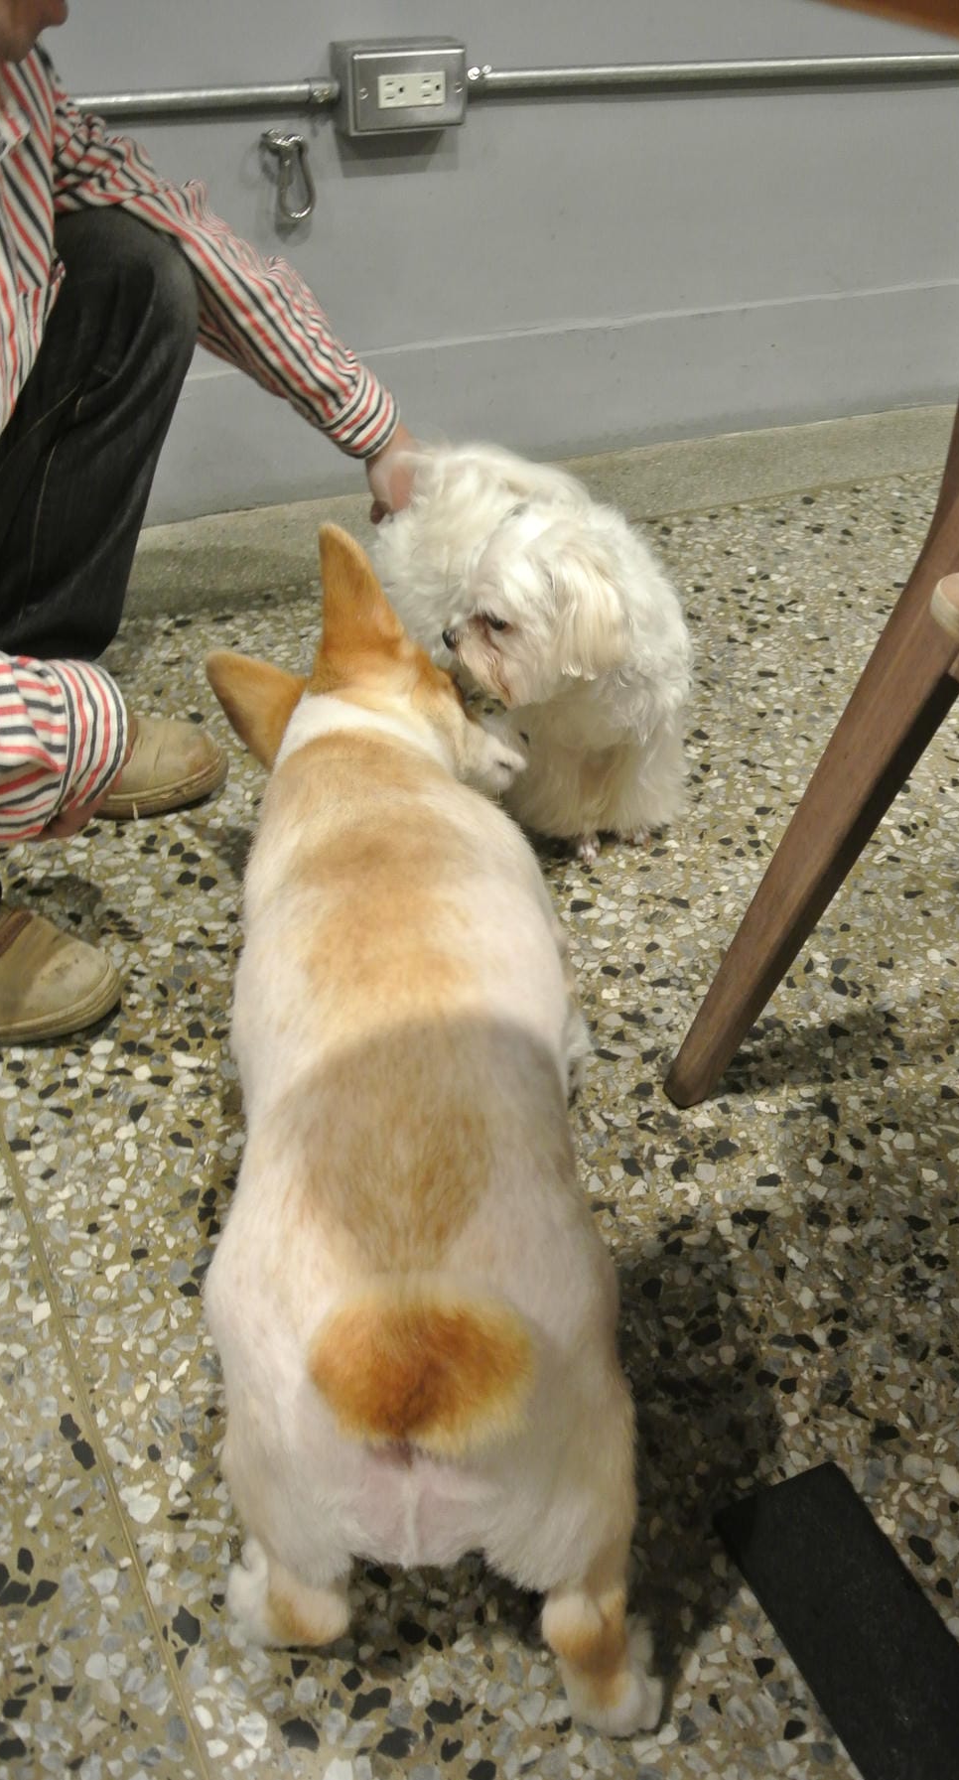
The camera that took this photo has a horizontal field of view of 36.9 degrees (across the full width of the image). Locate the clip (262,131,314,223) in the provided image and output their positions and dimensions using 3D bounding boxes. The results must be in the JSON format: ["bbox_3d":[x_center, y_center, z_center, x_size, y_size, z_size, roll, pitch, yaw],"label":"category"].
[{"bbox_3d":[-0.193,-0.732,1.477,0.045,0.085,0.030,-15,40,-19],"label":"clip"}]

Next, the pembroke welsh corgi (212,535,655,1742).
[{"bbox_3d":[-0.044,0.073,0.840,0.240,0.380,0.660,-4,37,-6],"label":"pembroke welsh corgi"}]

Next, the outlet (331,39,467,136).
[{"bbox_3d":[-0.083,-0.823,1.471,0.126,0.075,0.054,-15,40,-19],"label":"outlet"}]

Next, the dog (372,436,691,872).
[{"bbox_3d":[0.047,-0.226,1.284,0.220,0.325,0.360,-22,42,-27],"label":"dog"}]

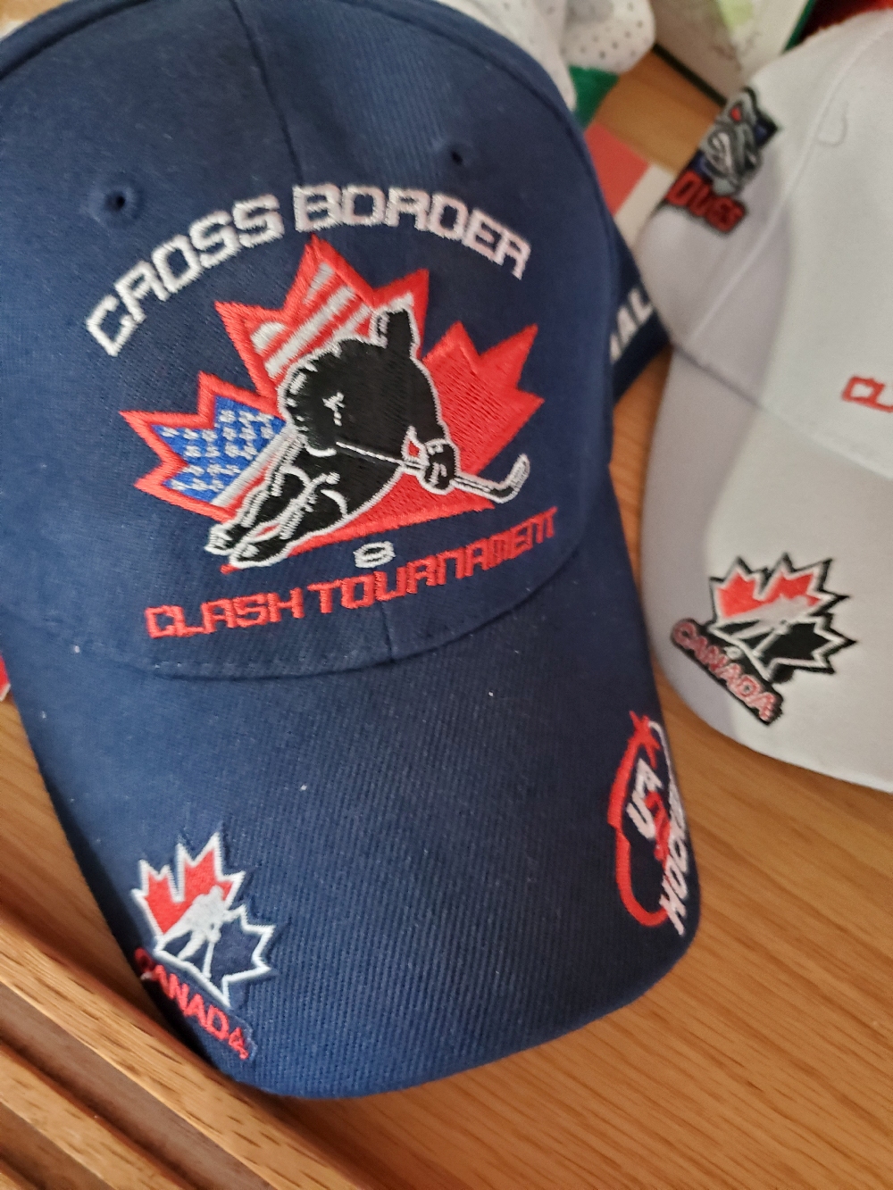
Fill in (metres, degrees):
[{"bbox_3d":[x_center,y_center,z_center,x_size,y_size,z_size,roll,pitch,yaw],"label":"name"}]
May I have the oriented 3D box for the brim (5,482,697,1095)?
[{"bbox_3d":[-0.011,0.030,0.197,0.165,0.050,0.126,-13,68,-15],"label":"brim"}]

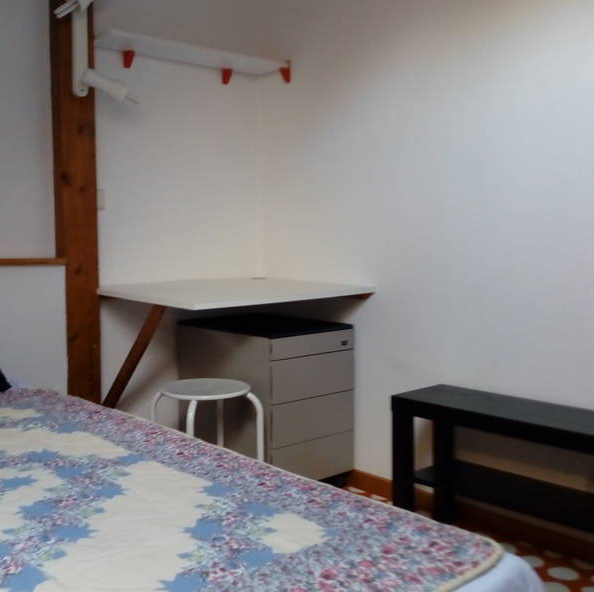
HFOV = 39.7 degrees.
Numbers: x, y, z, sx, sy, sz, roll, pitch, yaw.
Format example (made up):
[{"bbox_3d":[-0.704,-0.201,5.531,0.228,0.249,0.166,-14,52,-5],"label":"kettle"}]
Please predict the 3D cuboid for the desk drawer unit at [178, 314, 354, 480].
[{"bbox_3d":[-0.125,0.408,3.152,0.405,0.614,0.563,-5,7,-41],"label":"desk drawer unit"}]

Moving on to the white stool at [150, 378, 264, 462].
[{"bbox_3d":[-0.296,0.524,2.735,0.370,0.459,0.370,1,5,15],"label":"white stool"}]

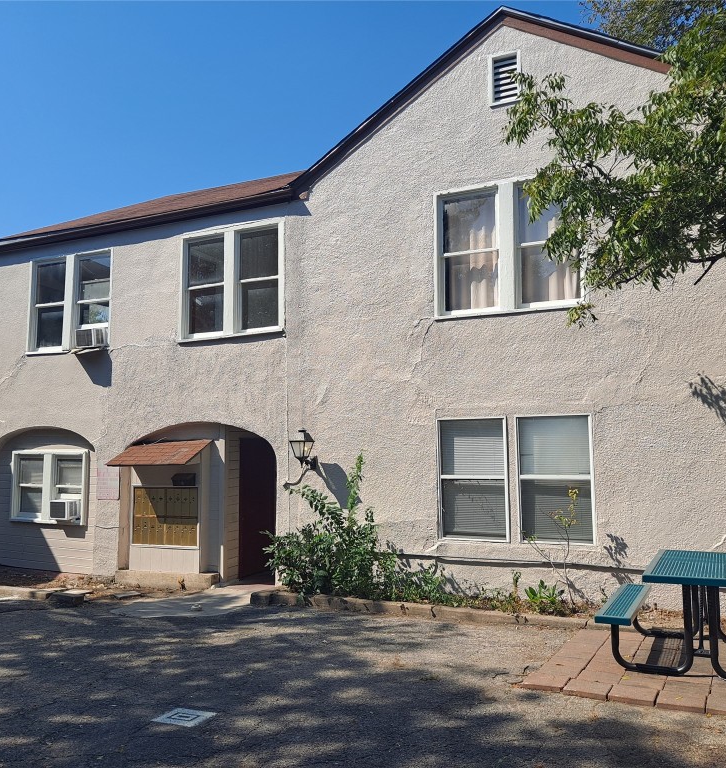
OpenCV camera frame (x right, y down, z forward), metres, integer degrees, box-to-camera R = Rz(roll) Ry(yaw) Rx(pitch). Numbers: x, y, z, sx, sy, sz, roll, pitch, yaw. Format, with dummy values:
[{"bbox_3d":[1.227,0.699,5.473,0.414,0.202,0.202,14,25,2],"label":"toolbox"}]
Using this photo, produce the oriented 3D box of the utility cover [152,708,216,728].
[{"bbox_3d":[-1.157,2.175,4.787,0.310,0.030,0.290,-4,-8,26],"label":"utility cover"}]

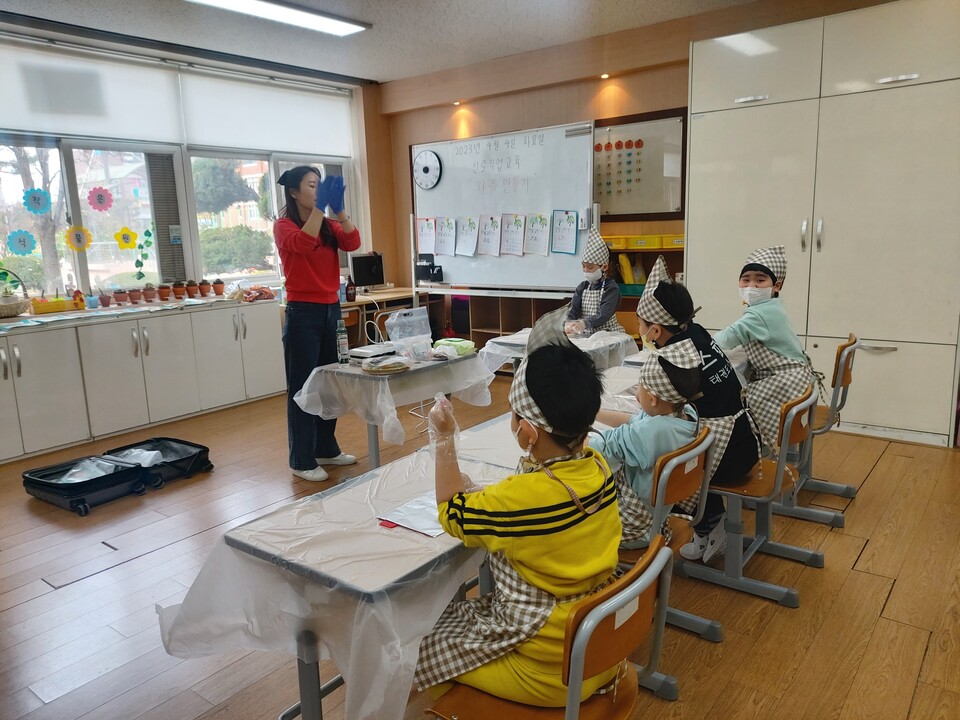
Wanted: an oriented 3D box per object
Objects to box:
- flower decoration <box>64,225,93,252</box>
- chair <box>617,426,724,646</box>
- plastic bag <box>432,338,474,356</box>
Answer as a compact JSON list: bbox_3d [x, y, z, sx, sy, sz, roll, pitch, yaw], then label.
[{"bbox_3d":[-2.798,-0.842,4.843,0.010,0.180,0.177,7,14,37],"label":"flower decoration"},{"bbox_3d":[0.476,0.545,2.123,0.460,0.714,0.390,7,14,38],"label":"chair"},{"bbox_3d":[-0.141,-0.077,3.797,0.200,0.070,0.140,7,14,38],"label":"plastic bag"}]

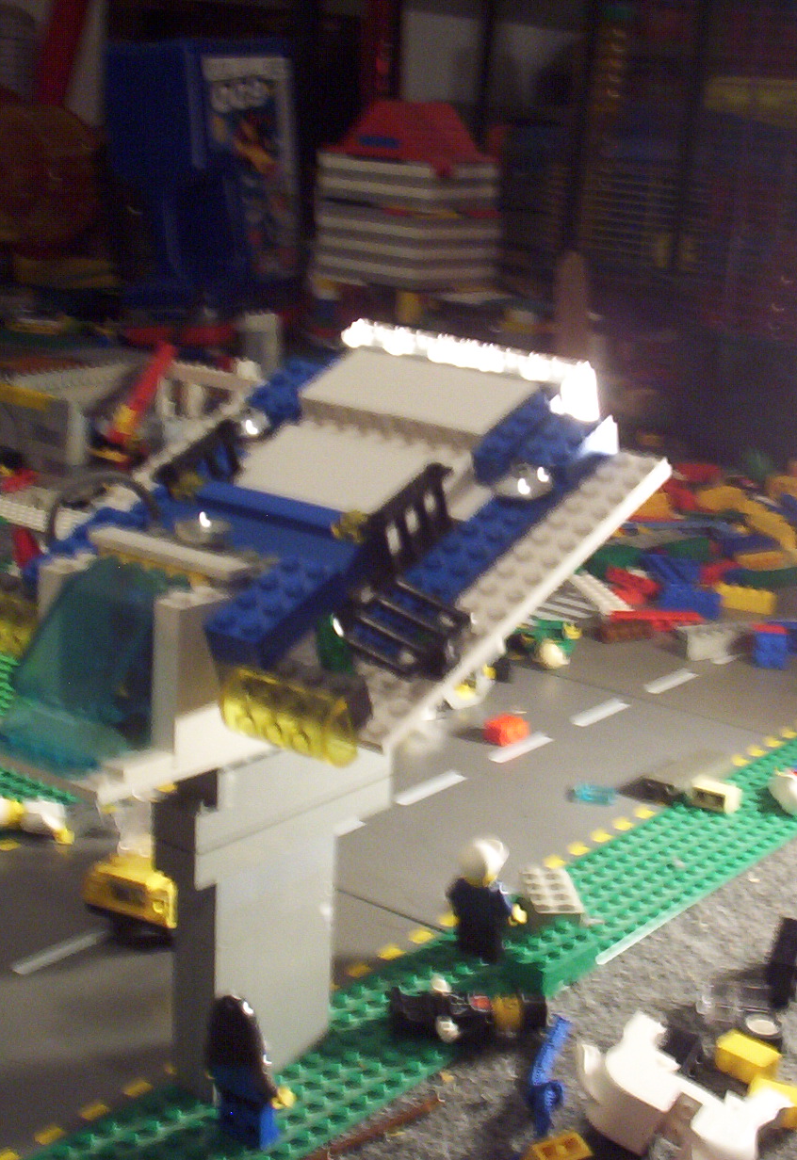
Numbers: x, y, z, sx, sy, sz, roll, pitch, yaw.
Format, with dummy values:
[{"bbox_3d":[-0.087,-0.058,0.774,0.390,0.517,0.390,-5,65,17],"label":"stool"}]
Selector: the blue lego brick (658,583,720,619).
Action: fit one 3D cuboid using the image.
[{"bbox_3d":[0.160,0.012,0.959,0.032,0.011,0.016,6,16,17],"label":"blue lego brick"}]

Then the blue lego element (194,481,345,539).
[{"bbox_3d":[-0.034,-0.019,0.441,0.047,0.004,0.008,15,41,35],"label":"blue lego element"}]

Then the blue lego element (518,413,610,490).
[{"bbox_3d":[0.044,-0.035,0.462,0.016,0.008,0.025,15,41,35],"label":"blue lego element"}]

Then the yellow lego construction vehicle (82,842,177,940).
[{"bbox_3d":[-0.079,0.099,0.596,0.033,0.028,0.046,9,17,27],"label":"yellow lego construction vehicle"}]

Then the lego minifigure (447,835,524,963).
[{"bbox_3d":[0.027,0.102,0.557,0.025,0.043,0.015,13,19,37],"label":"lego minifigure"}]

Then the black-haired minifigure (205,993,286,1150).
[{"bbox_3d":[-0.039,0.126,0.451,0.024,0.041,0.013,12,18,37],"label":"black-haired minifigure"}]

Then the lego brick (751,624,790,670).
[{"bbox_3d":[0.190,0.034,0.888,0.016,0.019,0.016,4,15,7],"label":"lego brick"}]

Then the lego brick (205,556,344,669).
[{"bbox_3d":[-0.027,0.007,0.405,0.016,0.011,0.032,15,41,35],"label":"lego brick"}]

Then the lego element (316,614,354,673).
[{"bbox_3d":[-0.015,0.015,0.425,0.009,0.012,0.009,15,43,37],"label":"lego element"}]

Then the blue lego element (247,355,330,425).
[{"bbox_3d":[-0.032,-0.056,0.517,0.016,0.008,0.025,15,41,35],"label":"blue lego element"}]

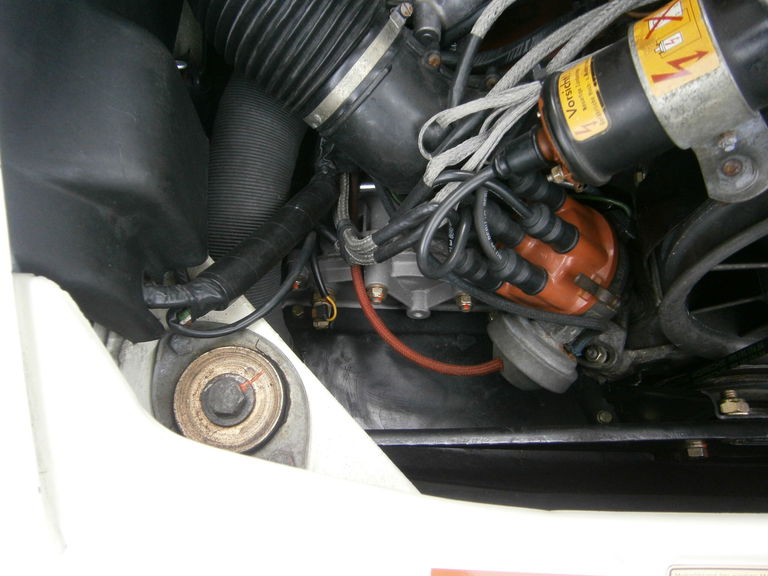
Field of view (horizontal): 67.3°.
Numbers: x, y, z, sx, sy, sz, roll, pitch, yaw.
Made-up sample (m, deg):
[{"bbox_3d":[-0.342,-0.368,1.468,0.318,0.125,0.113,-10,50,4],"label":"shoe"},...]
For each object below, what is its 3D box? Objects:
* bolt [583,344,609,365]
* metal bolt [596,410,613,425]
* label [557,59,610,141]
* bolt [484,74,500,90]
[{"bbox_3d":[0.163,0.051,0.445,0.015,0.011,0.015,-12,68,35],"label":"bolt"},{"bbox_3d":[0.166,0.098,0.435,0.011,0.007,0.011,1,72,-3],"label":"metal bolt"},{"bbox_3d":[0.095,-0.093,0.279,0.008,0.017,0.040,15,62,-46],"label":"label"},{"bbox_3d":[0.092,-0.175,0.490,0.013,0.013,0.009,0,27,0],"label":"bolt"}]

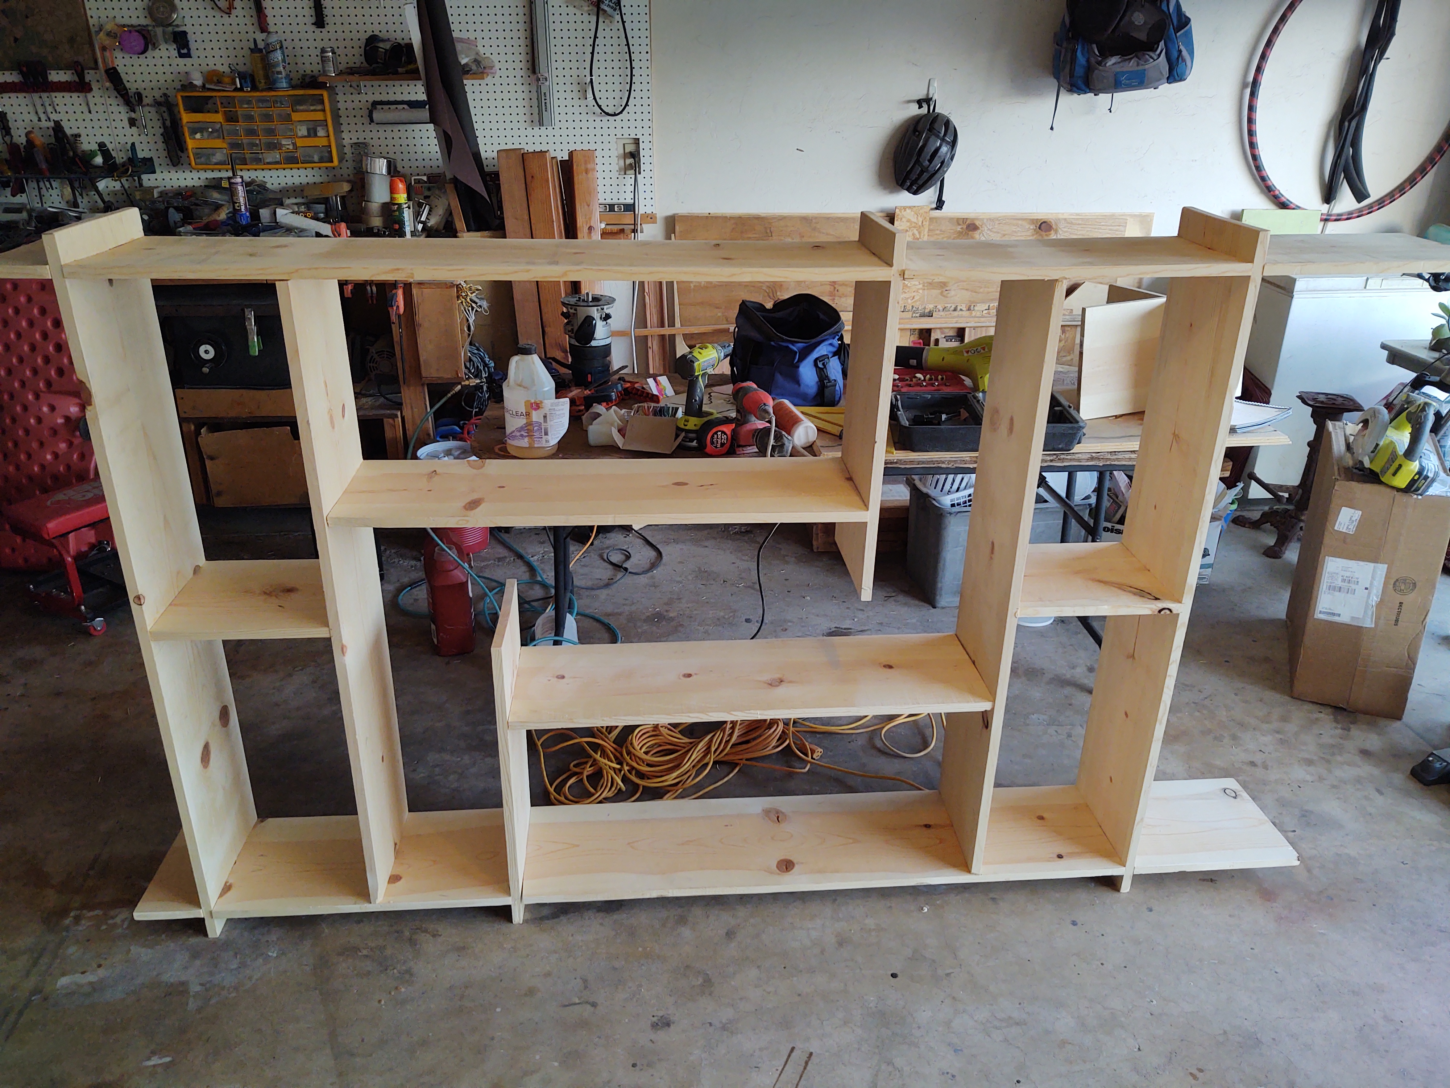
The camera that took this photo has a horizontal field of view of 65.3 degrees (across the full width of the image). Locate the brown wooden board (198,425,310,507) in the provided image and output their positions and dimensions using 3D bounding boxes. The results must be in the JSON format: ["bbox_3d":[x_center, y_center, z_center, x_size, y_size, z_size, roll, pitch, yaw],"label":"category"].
[{"bbox_3d":[-1.685,-0.281,4.149,0.435,0.295,0.018,-1,25,-4],"label":"brown wooden board"}]

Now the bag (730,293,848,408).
[{"bbox_3d":[0.175,-0.539,3.052,0.200,0.265,0.270,-22,33,-40],"label":"bag"}]

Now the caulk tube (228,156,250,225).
[{"bbox_3d":[-1.630,-1.178,3.800,0.050,0.265,0.050,-1,25,1],"label":"caulk tube"}]

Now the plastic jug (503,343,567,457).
[{"bbox_3d":[-0.452,-0.344,2.653,0.127,0.257,0.124,7,25,14],"label":"plastic jug"}]

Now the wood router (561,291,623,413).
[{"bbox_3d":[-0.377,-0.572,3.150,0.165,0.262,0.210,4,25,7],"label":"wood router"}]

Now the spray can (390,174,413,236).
[{"bbox_3d":[-1.152,-1.193,4.030,0.065,0.235,0.065,1,25,0],"label":"spray can"}]

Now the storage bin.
[{"bbox_3d":[0.868,-0.020,3.717,0.485,0.345,0.340,-4,25,-10],"label":"storage bin"}]

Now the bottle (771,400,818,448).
[{"bbox_3d":[0.154,-0.311,2.748,0.062,0.062,0.210,-7,33,-17],"label":"bottle"}]

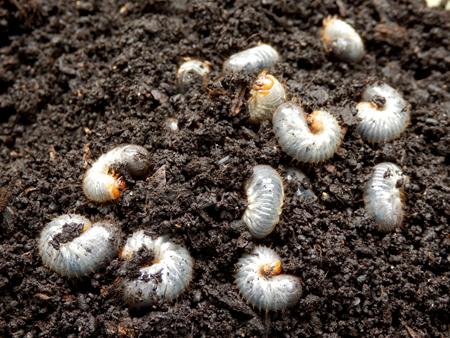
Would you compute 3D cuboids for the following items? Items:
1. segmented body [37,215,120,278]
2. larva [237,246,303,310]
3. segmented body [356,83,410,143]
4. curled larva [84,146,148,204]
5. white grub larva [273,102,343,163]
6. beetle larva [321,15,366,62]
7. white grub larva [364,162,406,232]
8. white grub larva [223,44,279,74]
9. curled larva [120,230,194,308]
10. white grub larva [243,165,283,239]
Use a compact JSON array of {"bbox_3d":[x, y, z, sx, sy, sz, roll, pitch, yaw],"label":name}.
[{"bbox_3d":[-0.046,0.024,0.274,0.026,0.011,0.023,0,48,0],"label":"segmented body"},{"bbox_3d":[0.013,0.034,0.265,0.020,0.011,0.023,0,48,0],"label":"larva"},{"bbox_3d":[0.058,-0.021,0.314,0.020,0.011,0.026,23,52,20],"label":"segmented body"},{"bbox_3d":[-0.037,0.002,0.294,0.023,0.011,0.023,7,48,7],"label":"curled larva"},{"bbox_3d":[0.030,-0.013,0.307,0.025,0.011,0.025,0,48,0],"label":"white grub larva"},{"bbox_3d":[0.047,-0.051,0.340,0.014,0.013,0.020,-19,51,-16],"label":"beetle larva"},{"bbox_3d":[0.053,0.009,0.286,0.014,0.013,0.027,0,48,0],"label":"white grub larva"},{"bbox_3d":[0.010,-0.043,0.334,0.024,0.011,0.011,-19,51,-16],"label":"white grub larva"},{"bbox_3d":[-0.021,0.031,0.267,0.023,0.011,0.029,0,48,0],"label":"curled larva"},{"bbox_3d":[0.013,0.011,0.285,0.014,0.013,0.029,0,48,0],"label":"white grub larva"}]

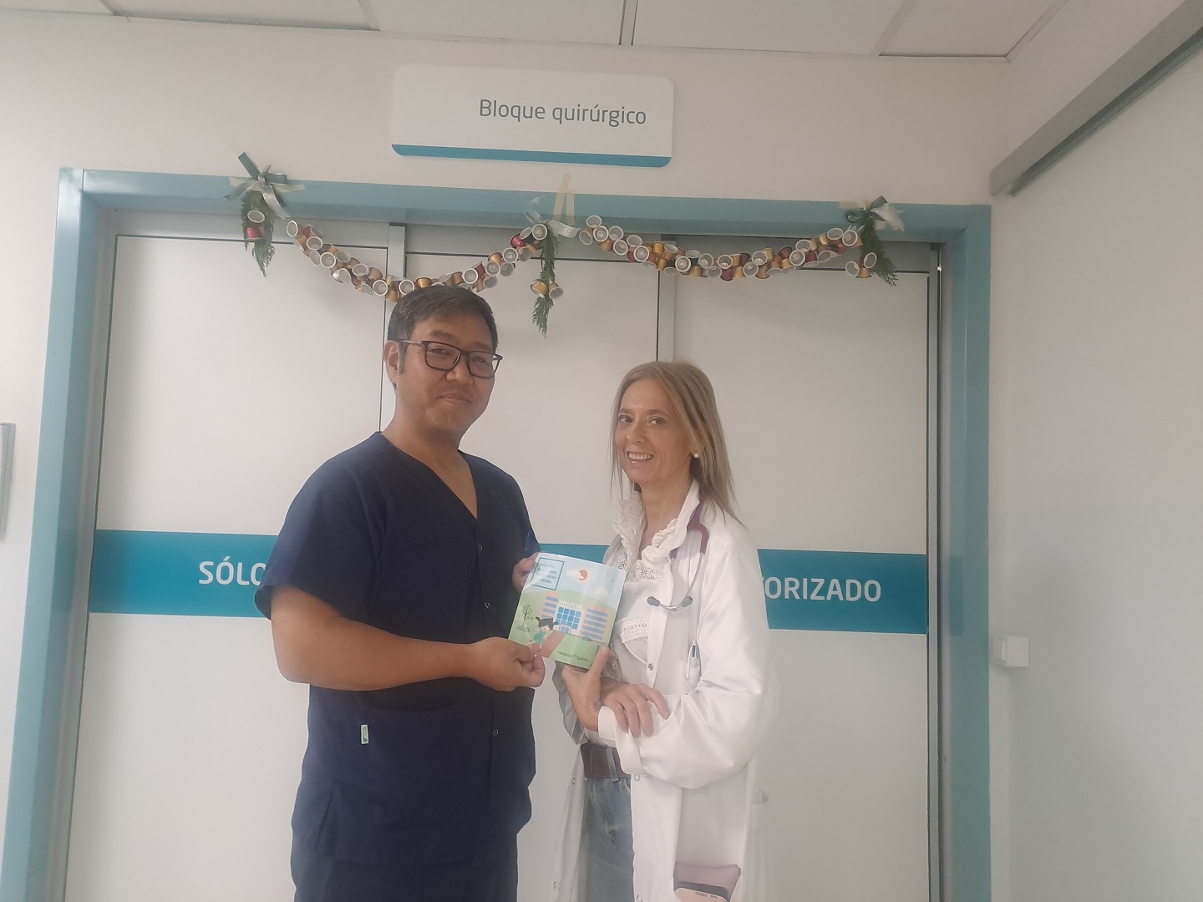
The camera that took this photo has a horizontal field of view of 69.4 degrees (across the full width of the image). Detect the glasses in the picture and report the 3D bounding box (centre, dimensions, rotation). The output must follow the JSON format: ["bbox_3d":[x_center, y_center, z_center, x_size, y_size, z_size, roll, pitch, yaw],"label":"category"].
[{"bbox_3d":[-0.255,-0.147,1.408,0.143,0.047,0.145,7,2,-36],"label":"glasses"}]

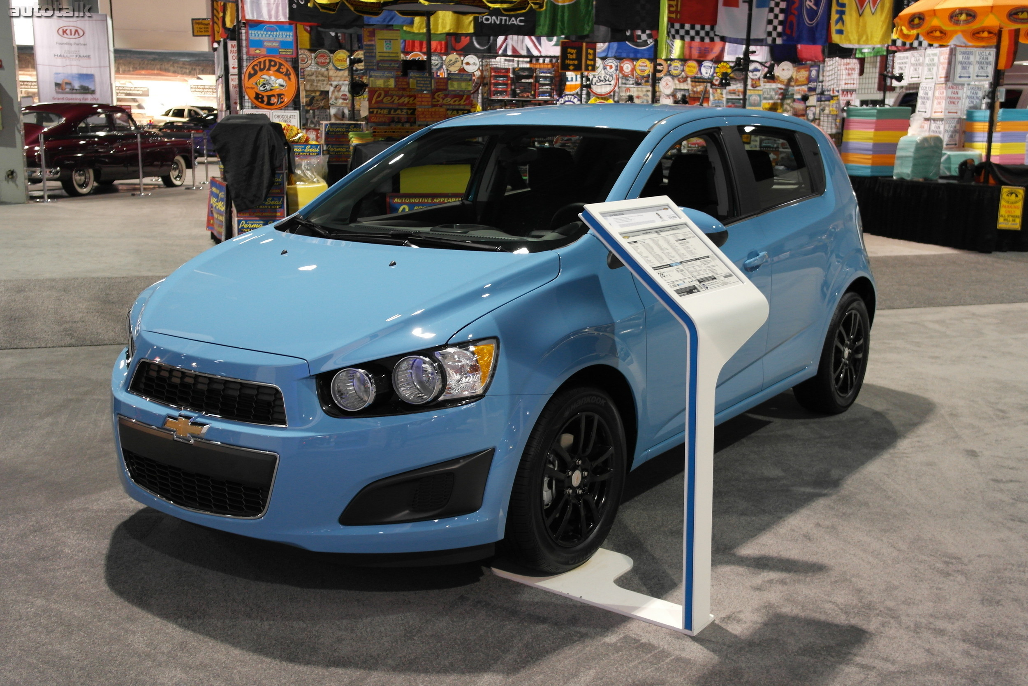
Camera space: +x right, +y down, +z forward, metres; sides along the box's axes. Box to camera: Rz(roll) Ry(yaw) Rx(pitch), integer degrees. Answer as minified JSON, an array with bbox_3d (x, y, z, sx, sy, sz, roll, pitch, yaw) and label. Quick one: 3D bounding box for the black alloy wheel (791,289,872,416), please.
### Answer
[{"bbox_3d":[1.661,0.035,5.358,0.210,0.630,0.630,9,15,36],"label":"black alloy wheel"}]

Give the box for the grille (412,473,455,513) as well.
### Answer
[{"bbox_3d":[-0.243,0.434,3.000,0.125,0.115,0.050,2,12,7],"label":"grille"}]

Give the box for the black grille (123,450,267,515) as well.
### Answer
[{"bbox_3d":[-0.963,0.429,3.161,0.670,0.130,0.090,9,15,36],"label":"black grille"}]

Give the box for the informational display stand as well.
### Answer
[{"bbox_3d":[0.341,0.176,3.205,0.730,1.210,0.370,9,14,33],"label":"informational display stand"}]

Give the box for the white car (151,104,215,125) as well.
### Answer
[{"bbox_3d":[-12.423,-8.541,40.000,4.600,1.460,1.800,-10,14,-43],"label":"white car"}]

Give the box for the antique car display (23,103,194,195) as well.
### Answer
[{"bbox_3d":[-7.500,-3.500,18.450,1.780,1.500,4.450,4,13,18],"label":"antique car display"}]

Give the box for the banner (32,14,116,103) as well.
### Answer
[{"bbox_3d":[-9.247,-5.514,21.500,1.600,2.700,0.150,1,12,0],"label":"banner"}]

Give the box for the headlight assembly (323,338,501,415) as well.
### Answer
[{"bbox_3d":[-0.303,0.093,2.944,0.510,0.210,0.210,-1,12,-5],"label":"headlight assembly"}]

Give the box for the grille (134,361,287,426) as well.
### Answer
[{"bbox_3d":[-0.939,0.142,3.103,0.720,0.130,0.100,9,15,36],"label":"grille"}]

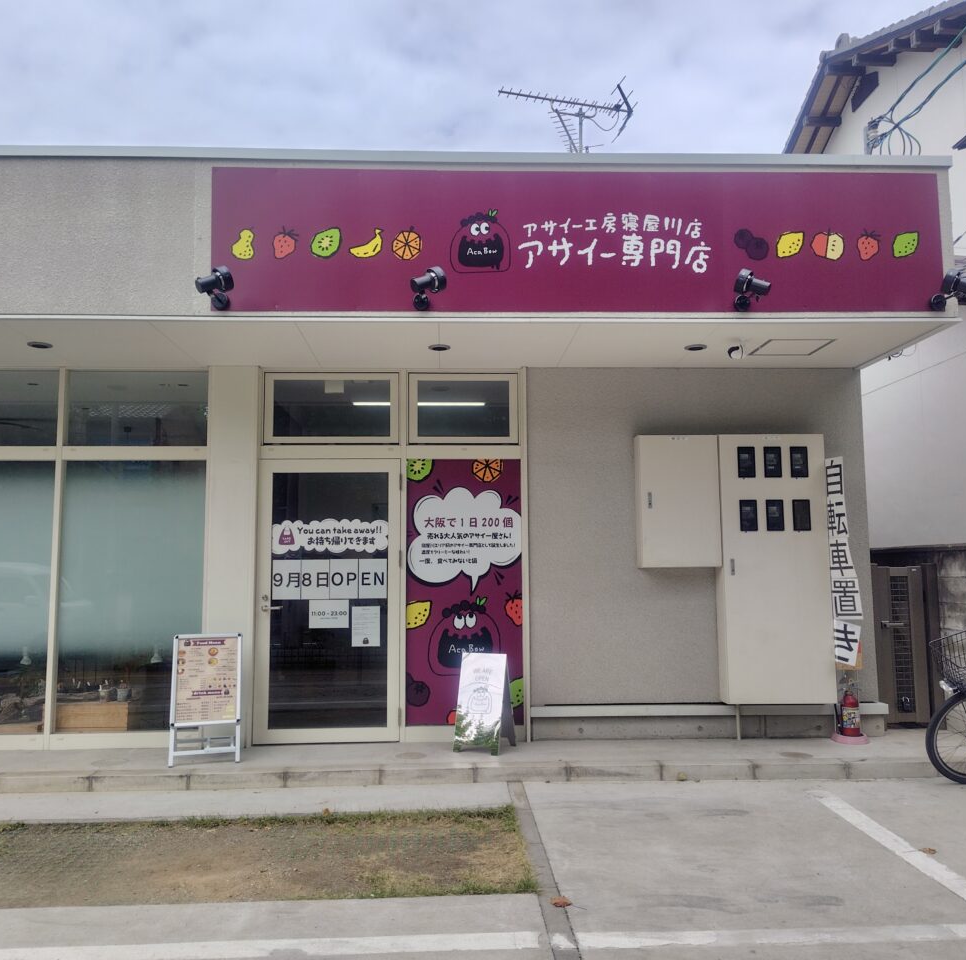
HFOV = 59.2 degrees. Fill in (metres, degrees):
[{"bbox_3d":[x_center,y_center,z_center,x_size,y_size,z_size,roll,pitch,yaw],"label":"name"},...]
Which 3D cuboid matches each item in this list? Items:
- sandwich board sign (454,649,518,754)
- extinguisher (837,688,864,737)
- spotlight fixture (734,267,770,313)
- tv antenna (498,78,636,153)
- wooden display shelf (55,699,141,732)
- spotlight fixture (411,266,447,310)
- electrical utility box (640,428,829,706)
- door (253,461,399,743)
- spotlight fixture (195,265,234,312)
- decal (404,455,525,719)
[{"bbox_3d":[0.017,1.587,6.102,0.343,0.669,0.344,-3,-6,23],"label":"sandwich board sign"},{"bbox_3d":[2.665,1.665,6.200,0.165,0.420,0.145,0,-6,-2],"label":"extinguisher"},{"bbox_3d":[1.654,-1.200,5.292,0.270,0.240,0.220,9,2,42],"label":"spotlight fixture"},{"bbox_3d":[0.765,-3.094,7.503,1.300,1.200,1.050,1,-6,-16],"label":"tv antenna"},{"bbox_3d":[-2.987,1.803,6.495,0.620,0.240,0.280,0,-6,-2],"label":"wooden display shelf"},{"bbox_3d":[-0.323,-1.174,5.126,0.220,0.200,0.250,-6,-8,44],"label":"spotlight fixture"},{"bbox_3d":[1.886,0.656,6.403,1.425,2.000,0.180,0,-6,-2],"label":"electrical utility box"},{"bbox_3d":[-1.141,0.889,6.369,1.070,2.095,0.060,0,-6,-2],"label":"door"},{"bbox_3d":[-1.613,-1.182,5.177,0.220,0.240,0.270,-6,3,44],"label":"spotlight fixture"},{"bbox_3d":[-0.142,0.831,6.418,0.880,1.998,0.020,0,-6,-2],"label":"decal"}]

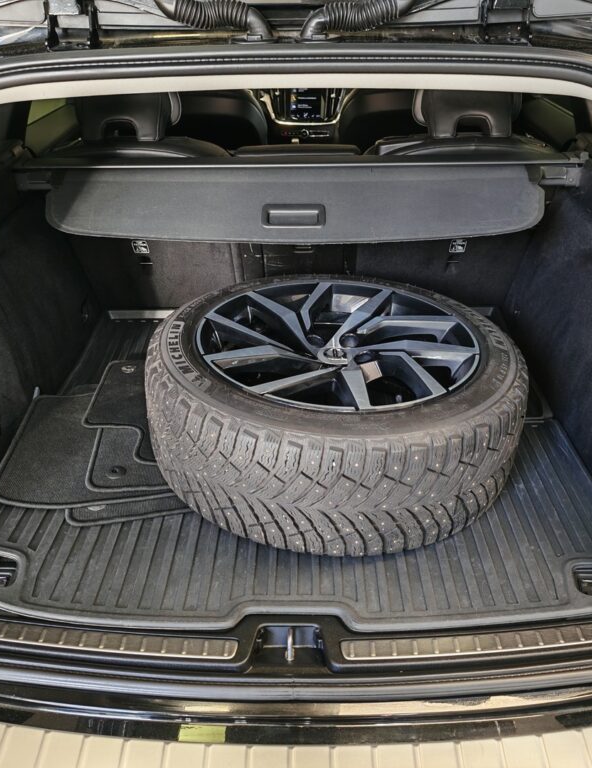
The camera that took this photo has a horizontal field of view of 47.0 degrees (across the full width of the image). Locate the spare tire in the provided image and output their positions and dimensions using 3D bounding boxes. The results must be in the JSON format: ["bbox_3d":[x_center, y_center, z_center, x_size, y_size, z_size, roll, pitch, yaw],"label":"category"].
[{"bbox_3d":[0.071,0.016,1.252,0.670,0.235,0.670,2,29,0],"label":"spare tire"}]

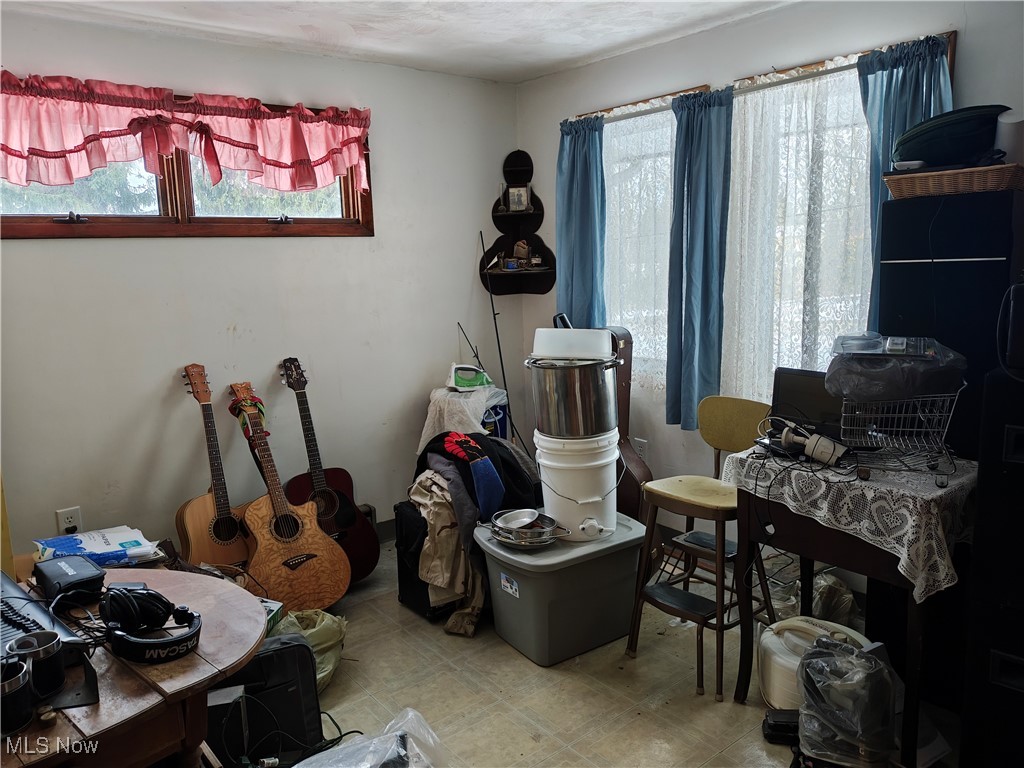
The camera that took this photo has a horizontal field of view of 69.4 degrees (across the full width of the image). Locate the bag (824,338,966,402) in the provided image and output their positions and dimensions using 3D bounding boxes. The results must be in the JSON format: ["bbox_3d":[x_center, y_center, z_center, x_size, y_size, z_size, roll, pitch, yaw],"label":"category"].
[{"bbox_3d":[1.037,-0.037,2.042,0.360,0.150,0.240,2,11,16],"label":"bag"}]

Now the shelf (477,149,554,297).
[{"bbox_3d":[0.026,-0.834,3.860,0.390,0.767,0.220,0,11,7],"label":"shelf"}]

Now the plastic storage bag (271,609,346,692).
[{"bbox_3d":[-0.675,0.904,2.482,0.270,0.240,0.260,-4,11,-17],"label":"plastic storage bag"}]

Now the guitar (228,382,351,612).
[{"bbox_3d":[-0.981,0.442,3.066,0.410,1.026,0.120,-14,-17,-28],"label":"guitar"}]

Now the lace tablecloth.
[{"bbox_3d":[1.017,0.370,2.209,0.570,0.290,0.470,9,15,44],"label":"lace tablecloth"}]

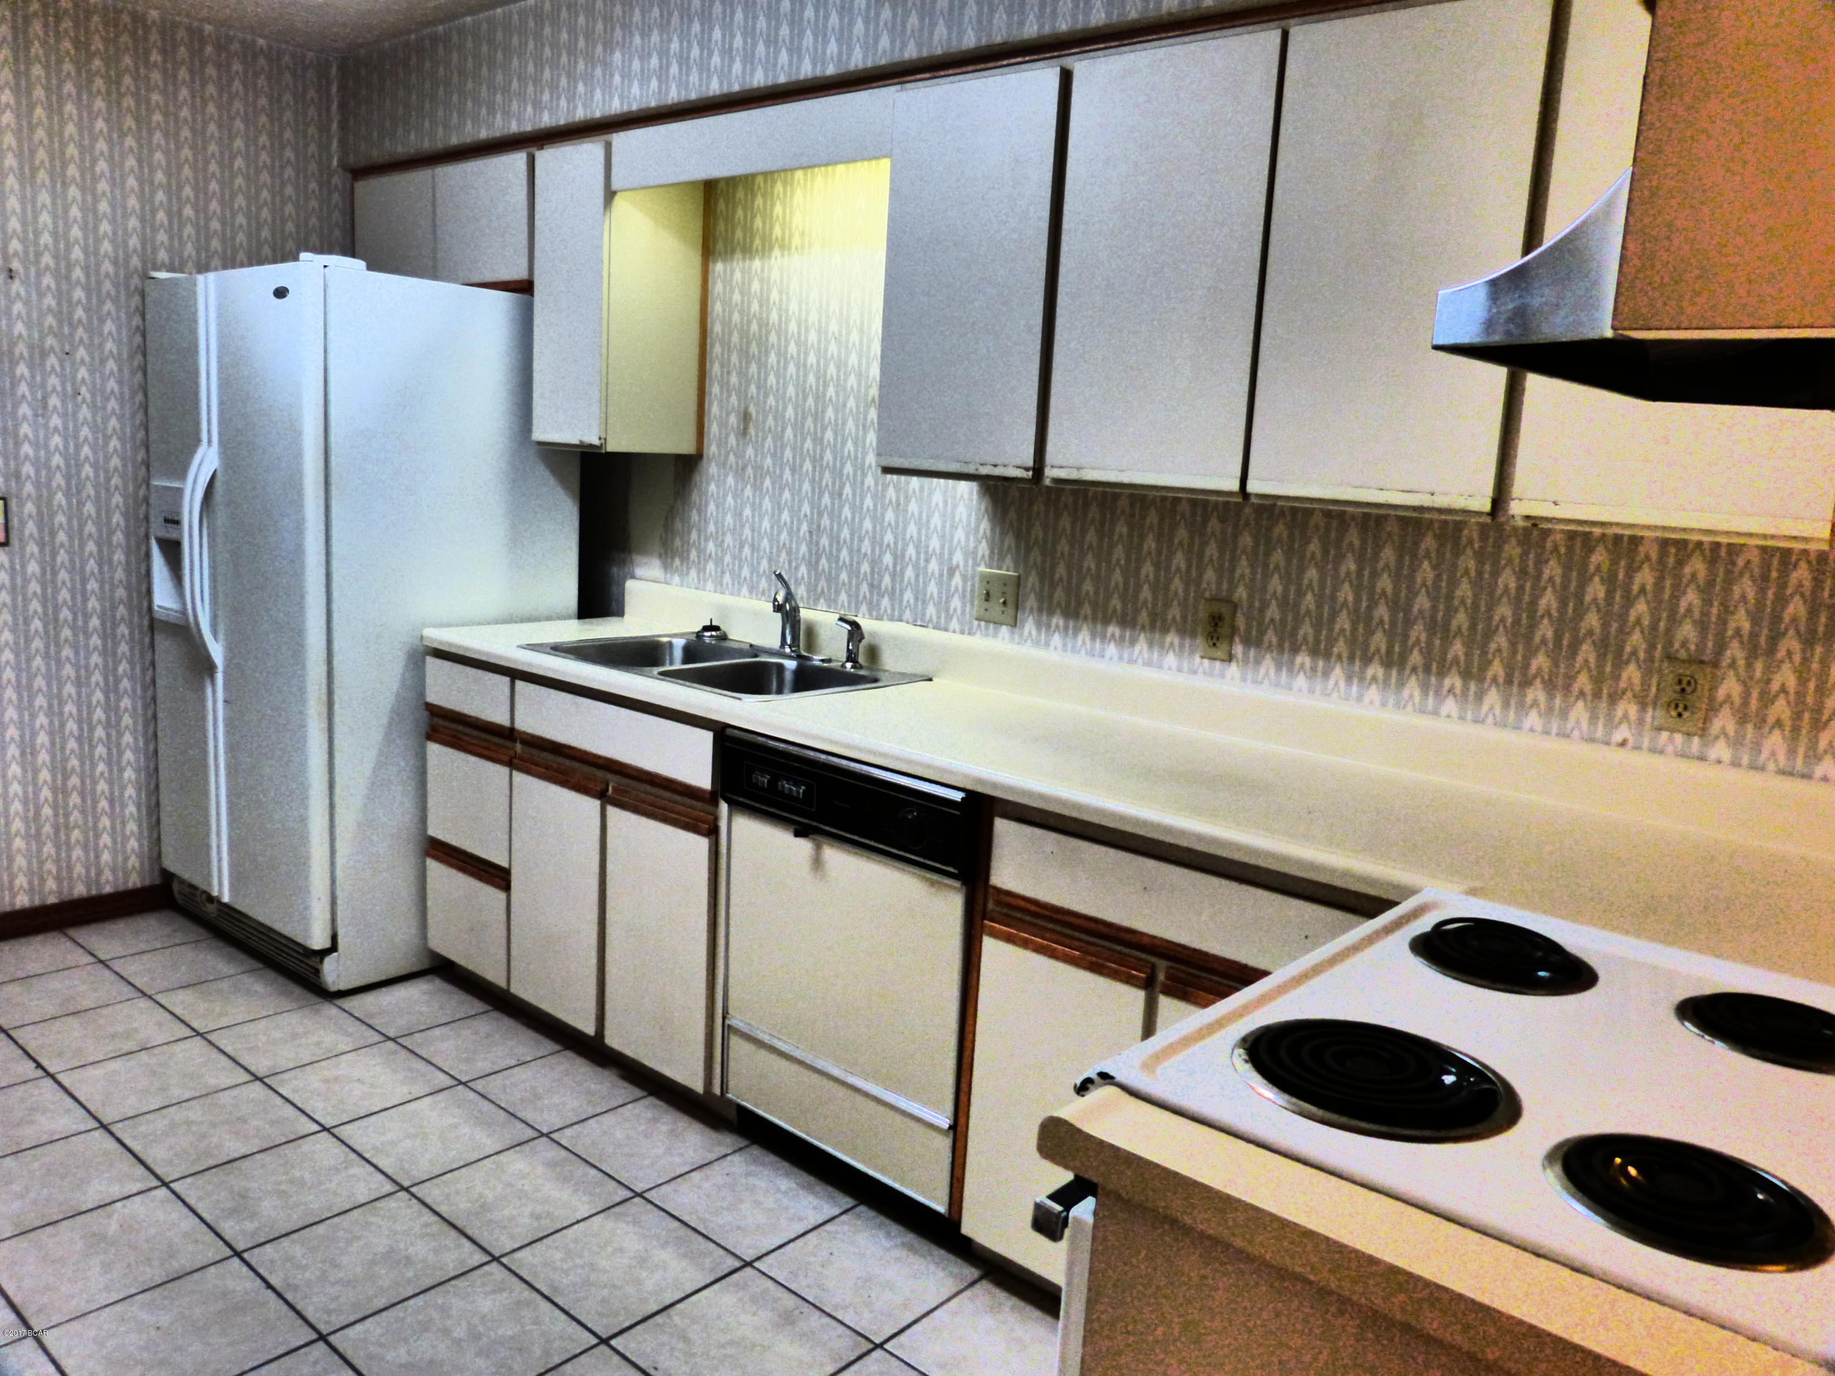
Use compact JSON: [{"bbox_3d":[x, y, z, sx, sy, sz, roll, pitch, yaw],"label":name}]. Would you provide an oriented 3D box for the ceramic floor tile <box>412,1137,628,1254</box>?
[{"bbox_3d":[-0.747,0.963,2.517,0.299,0.010,0.299,12,12,39],"label":"ceramic floor tile"}]

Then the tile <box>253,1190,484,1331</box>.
[{"bbox_3d":[-0.936,0.975,2.259,0.304,0.010,0.300,11,12,40],"label":"tile"}]

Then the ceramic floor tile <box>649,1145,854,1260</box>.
[{"bbox_3d":[-0.315,0.970,2.507,0.304,0.010,0.279,11,12,40],"label":"ceramic floor tile"}]

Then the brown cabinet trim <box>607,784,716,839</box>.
[{"bbox_3d":[-0.525,0.250,2.727,0.321,0.042,0.028,11,12,40],"label":"brown cabinet trim"}]

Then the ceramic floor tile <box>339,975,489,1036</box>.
[{"bbox_3d":[-1.250,0.794,3.300,0.304,0.010,0.279,11,12,40],"label":"ceramic floor tile"}]

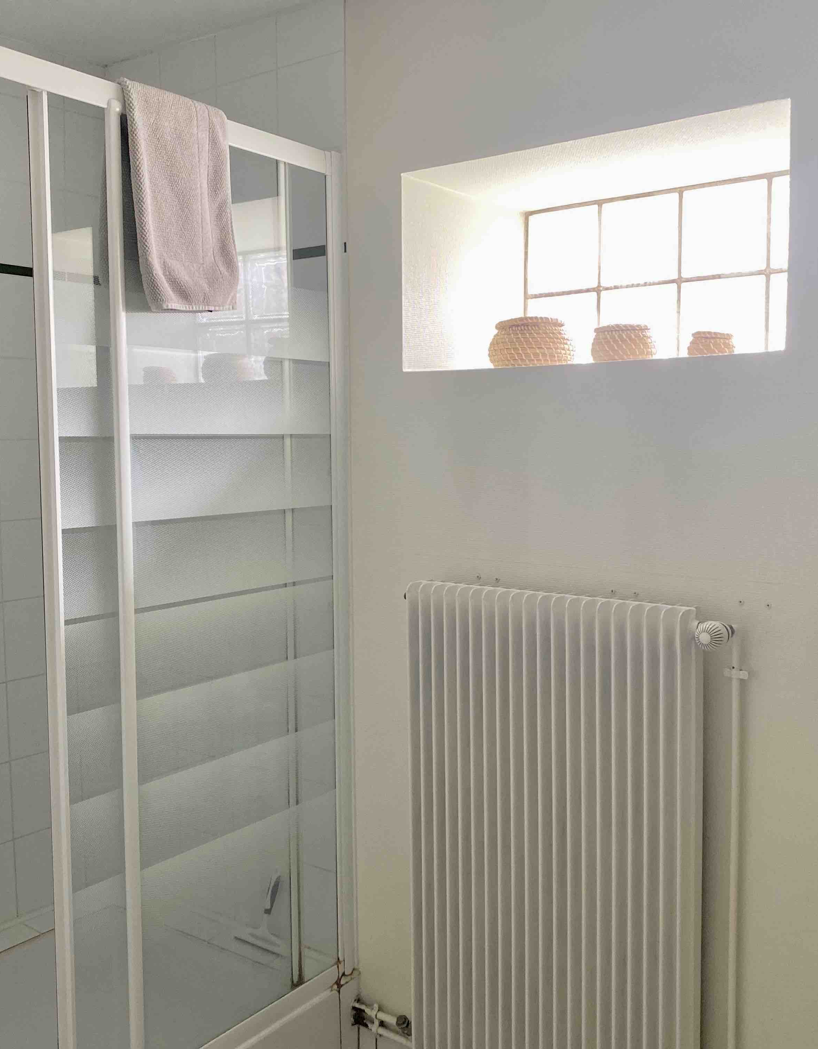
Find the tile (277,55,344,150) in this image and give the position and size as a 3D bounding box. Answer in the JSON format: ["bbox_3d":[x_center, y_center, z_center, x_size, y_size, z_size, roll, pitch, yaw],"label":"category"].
[{"bbox_3d":[-0.216,-0.917,2.311,0.198,0.197,0.010,4,7,38],"label":"tile"}]

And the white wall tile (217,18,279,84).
[{"bbox_3d":[-0.373,-1.086,2.418,0.198,0.116,0.010,4,7,38],"label":"white wall tile"}]

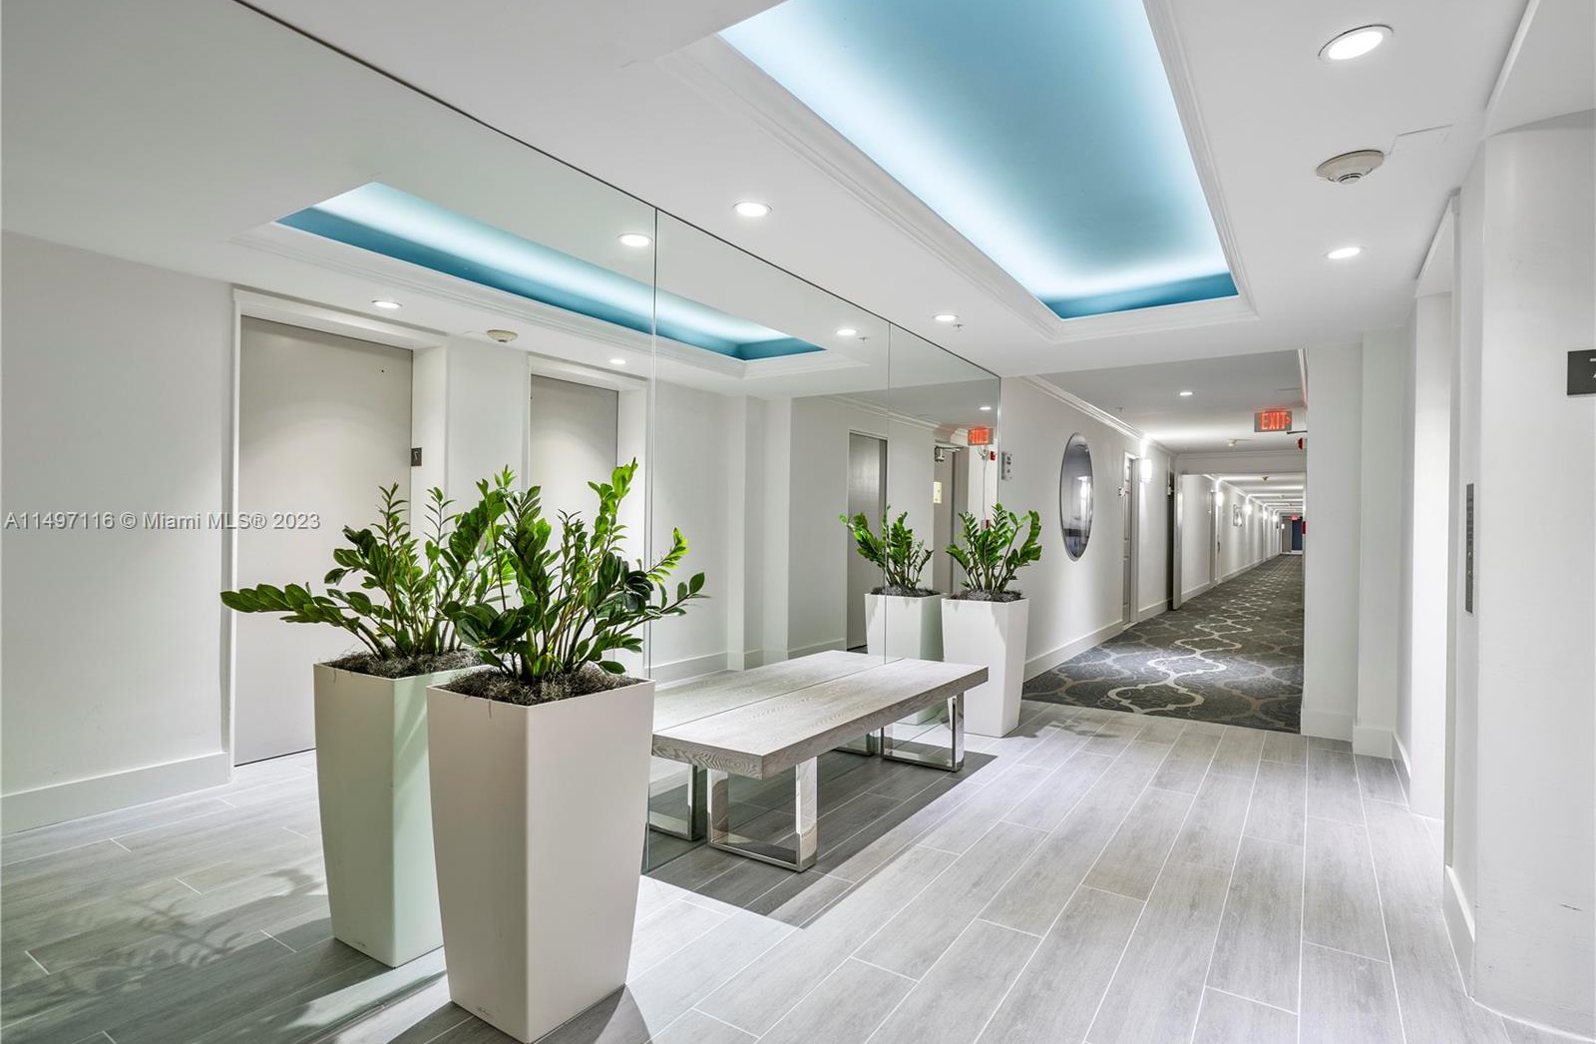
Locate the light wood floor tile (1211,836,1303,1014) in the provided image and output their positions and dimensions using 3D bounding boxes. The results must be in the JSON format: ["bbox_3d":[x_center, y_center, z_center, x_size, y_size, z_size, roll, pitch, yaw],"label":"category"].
[{"bbox_3d":[1.508,1.242,2.435,0.202,0.010,1.207,1,0,34],"label":"light wood floor tile"}]

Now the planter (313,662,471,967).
[{"bbox_3d":[-1.083,0.786,2.153,0.400,0.750,0.400,0,-1,34],"label":"planter"}]

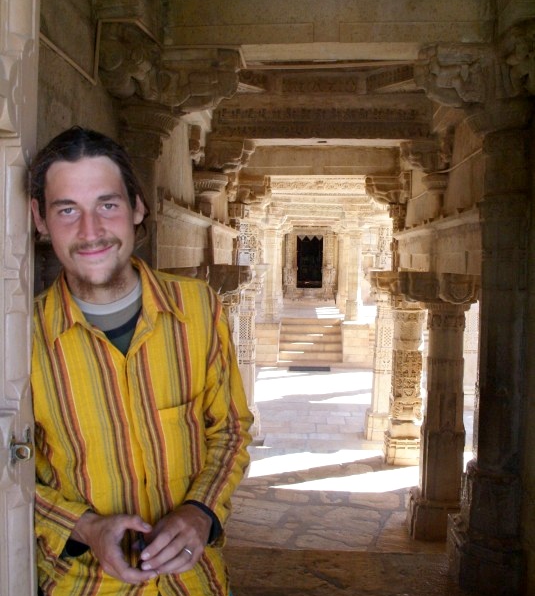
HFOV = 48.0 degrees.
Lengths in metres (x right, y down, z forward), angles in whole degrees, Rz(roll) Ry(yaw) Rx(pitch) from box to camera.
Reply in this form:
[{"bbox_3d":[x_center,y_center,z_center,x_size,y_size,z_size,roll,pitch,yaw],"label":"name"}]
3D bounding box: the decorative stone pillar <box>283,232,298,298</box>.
[{"bbox_3d":[0.552,-0.801,14.974,0.335,1.641,0.320,0,3,4],"label":"decorative stone pillar"}]

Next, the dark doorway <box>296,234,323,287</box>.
[{"bbox_3d":[1.076,-0.923,15.134,0.628,1.319,0.180,0,3,4],"label":"dark doorway"}]

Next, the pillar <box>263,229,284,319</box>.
[{"bbox_3d":[0.113,-0.435,10.851,0.360,1.692,0.360,0,3,4],"label":"pillar"}]

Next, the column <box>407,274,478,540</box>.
[{"bbox_3d":[1.120,0.668,3.880,0.500,1.643,0.500,0,3,4],"label":"column"}]

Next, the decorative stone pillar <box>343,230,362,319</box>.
[{"bbox_3d":[1.582,-0.427,11.103,0.340,1.660,0.340,0,3,4],"label":"decorative stone pillar"}]

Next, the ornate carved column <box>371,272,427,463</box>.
[{"bbox_3d":[1.221,0.587,5.237,0.480,1.653,0.460,0,3,4],"label":"ornate carved column"}]

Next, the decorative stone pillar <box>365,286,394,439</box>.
[{"bbox_3d":[1.155,0.606,5.991,0.380,1.529,0.380,0,3,4],"label":"decorative stone pillar"}]

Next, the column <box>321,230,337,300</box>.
[{"bbox_3d":[1.508,-0.816,14.912,0.374,1.696,0.320,0,3,4],"label":"column"}]

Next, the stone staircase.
[{"bbox_3d":[0.786,0.756,10.867,1.073,0.682,1.423,0,3,4],"label":"stone staircase"}]

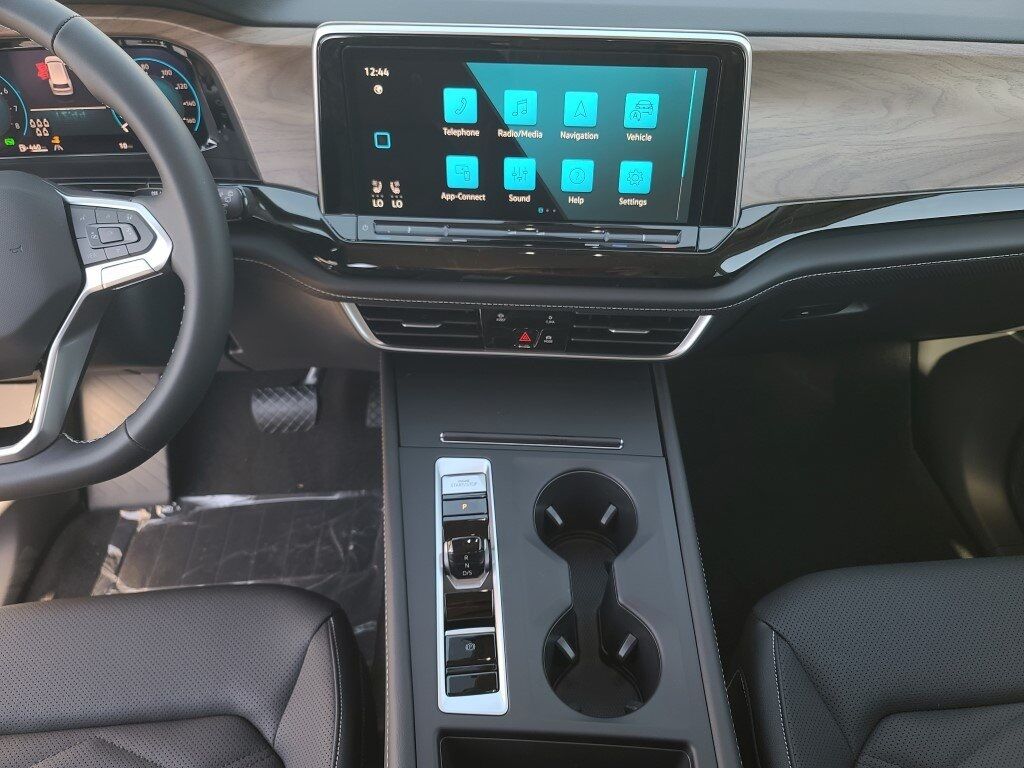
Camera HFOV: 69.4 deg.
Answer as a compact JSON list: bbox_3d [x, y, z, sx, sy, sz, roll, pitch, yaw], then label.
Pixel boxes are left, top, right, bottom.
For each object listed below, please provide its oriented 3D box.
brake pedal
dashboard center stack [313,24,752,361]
[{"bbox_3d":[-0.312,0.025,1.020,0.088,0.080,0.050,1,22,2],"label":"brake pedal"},{"bbox_3d":[0.018,-0.156,0.642,0.330,0.275,0.115,1,37,2],"label":"dashboard center stack"}]

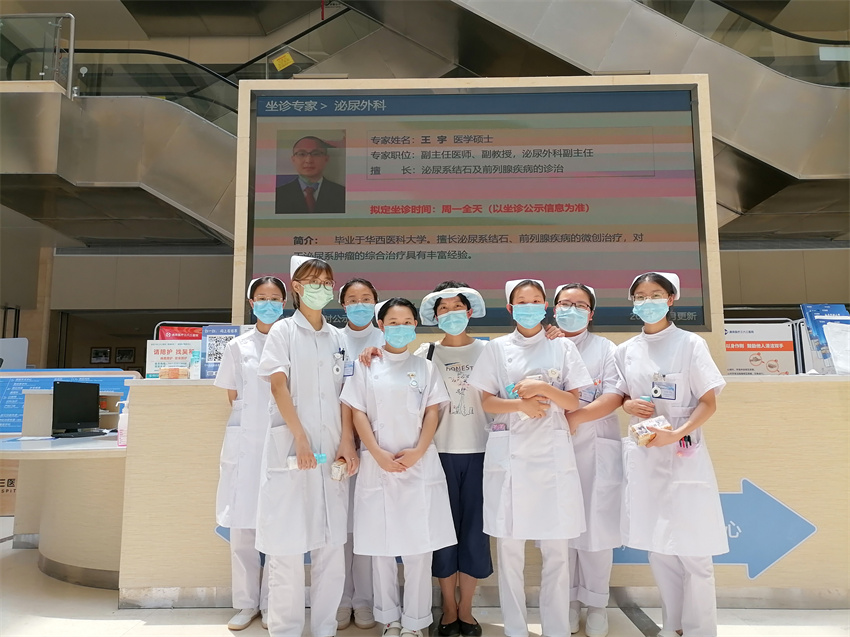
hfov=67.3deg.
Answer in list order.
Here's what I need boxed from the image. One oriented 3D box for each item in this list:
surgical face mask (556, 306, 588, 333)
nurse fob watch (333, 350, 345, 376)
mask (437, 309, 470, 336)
[{"bbox_3d":[0.659,0.006,2.850,0.150,0.113,0.080,1,-6,13],"label":"surgical face mask"},{"bbox_3d":[-0.368,0.193,2.700,0.040,0.093,0.015,5,-9,-35],"label":"nurse fob watch"},{"bbox_3d":[0.133,0.021,2.980,0.138,0.110,0.080,-9,-15,0],"label":"mask"}]

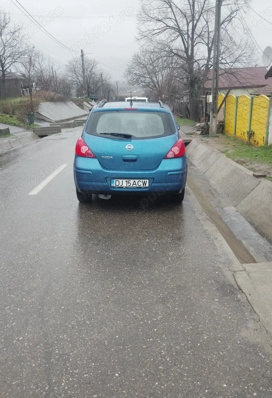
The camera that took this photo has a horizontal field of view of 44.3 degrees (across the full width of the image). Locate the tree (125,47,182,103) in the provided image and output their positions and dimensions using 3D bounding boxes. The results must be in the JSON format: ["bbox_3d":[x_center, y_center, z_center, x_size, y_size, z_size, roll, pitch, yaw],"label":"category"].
[{"bbox_3d":[2.136,-14.095,39.612,7.300,7.000,6.800,0,17,0],"label":"tree"}]

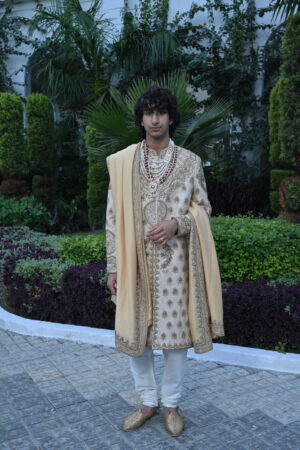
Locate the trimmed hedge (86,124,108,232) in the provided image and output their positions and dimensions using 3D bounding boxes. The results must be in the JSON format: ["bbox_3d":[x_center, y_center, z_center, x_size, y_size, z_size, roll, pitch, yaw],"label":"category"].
[{"bbox_3d":[-0.848,-0.743,8.272,0.458,1.826,0.450,0,7,-6],"label":"trimmed hedge"}]

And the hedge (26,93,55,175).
[{"bbox_3d":[-2.036,-1.675,9.066,0.521,1.539,0.530,-1,7,-12],"label":"hedge"}]

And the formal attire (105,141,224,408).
[{"bbox_3d":[0.079,0.278,2.553,0.622,1.421,0.380,1,7,2],"label":"formal attire"}]

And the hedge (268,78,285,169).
[{"bbox_3d":[2.448,-1.835,9.041,0.501,1.713,0.510,2,7,15],"label":"hedge"}]

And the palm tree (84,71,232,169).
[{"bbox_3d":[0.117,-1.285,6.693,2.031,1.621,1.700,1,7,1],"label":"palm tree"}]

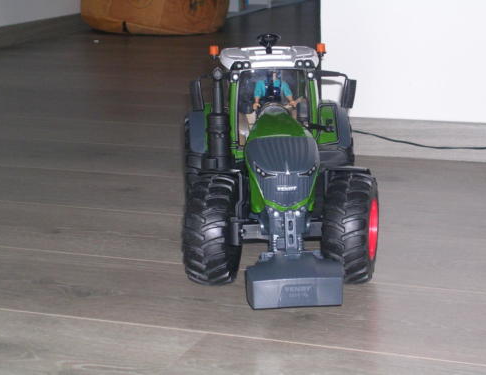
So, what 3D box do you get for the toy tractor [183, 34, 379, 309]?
[{"bbox_3d":[0.033,-0.035,1.260,0.196,0.226,0.420,-2,13,-3],"label":"toy tractor"}]

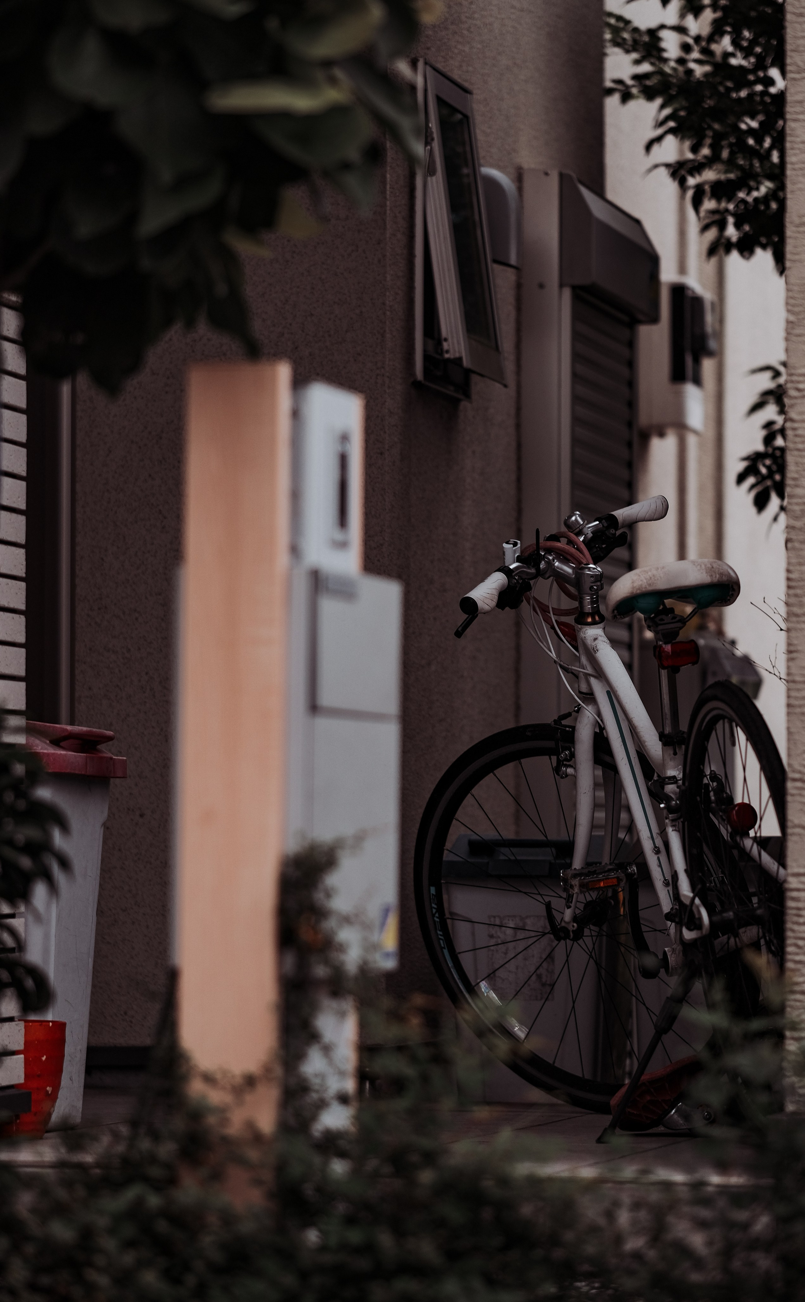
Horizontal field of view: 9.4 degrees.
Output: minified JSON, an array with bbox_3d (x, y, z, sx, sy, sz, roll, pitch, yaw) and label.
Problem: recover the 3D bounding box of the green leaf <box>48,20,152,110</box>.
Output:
[{"bbox_3d":[-0.267,-0.516,4.300,0.092,0.079,0.055,0,-3,0],"label":"green leaf"}]

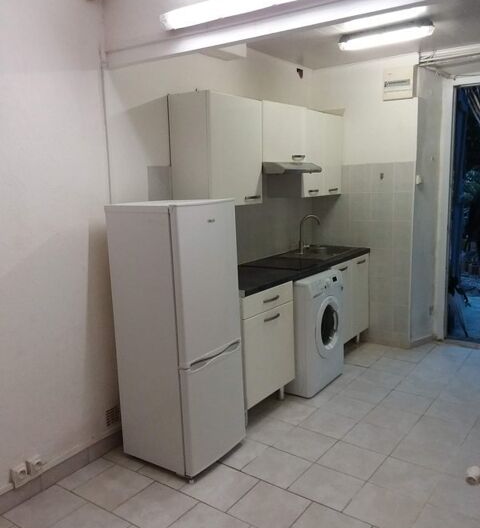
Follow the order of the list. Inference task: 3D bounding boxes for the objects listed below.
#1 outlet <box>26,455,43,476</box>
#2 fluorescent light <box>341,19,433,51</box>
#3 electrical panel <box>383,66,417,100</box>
[{"bbox_3d":[-1.061,1.044,2.594,0.045,0.082,0.081,5,12,36],"label":"outlet"},{"bbox_3d":[0.999,-1.575,3.443,0.625,0.096,0.100,5,12,36],"label":"fluorescent light"},{"bbox_3d":[1.369,-1.528,4.242,0.255,0.260,0.100,5,12,36],"label":"electrical panel"}]

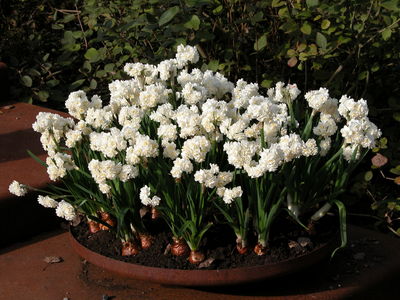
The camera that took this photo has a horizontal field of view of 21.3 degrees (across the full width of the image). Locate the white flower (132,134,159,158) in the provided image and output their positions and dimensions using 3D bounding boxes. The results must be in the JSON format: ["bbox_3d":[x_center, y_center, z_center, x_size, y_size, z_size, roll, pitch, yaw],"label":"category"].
[{"bbox_3d":[-0.139,-0.009,2.720,0.065,0.060,0.062,0,17,0],"label":"white flower"}]

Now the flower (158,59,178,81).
[{"bbox_3d":[-0.091,-0.233,3.077,0.056,0.062,0.055,-1,16,-2],"label":"flower"}]

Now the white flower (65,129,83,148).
[{"bbox_3d":[-0.338,-0.031,2.844,0.047,0.052,0.046,-2,16,-7],"label":"white flower"}]

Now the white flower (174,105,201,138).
[{"bbox_3d":[-0.034,-0.077,2.868,0.068,0.089,0.073,-1,15,-1],"label":"white flower"}]

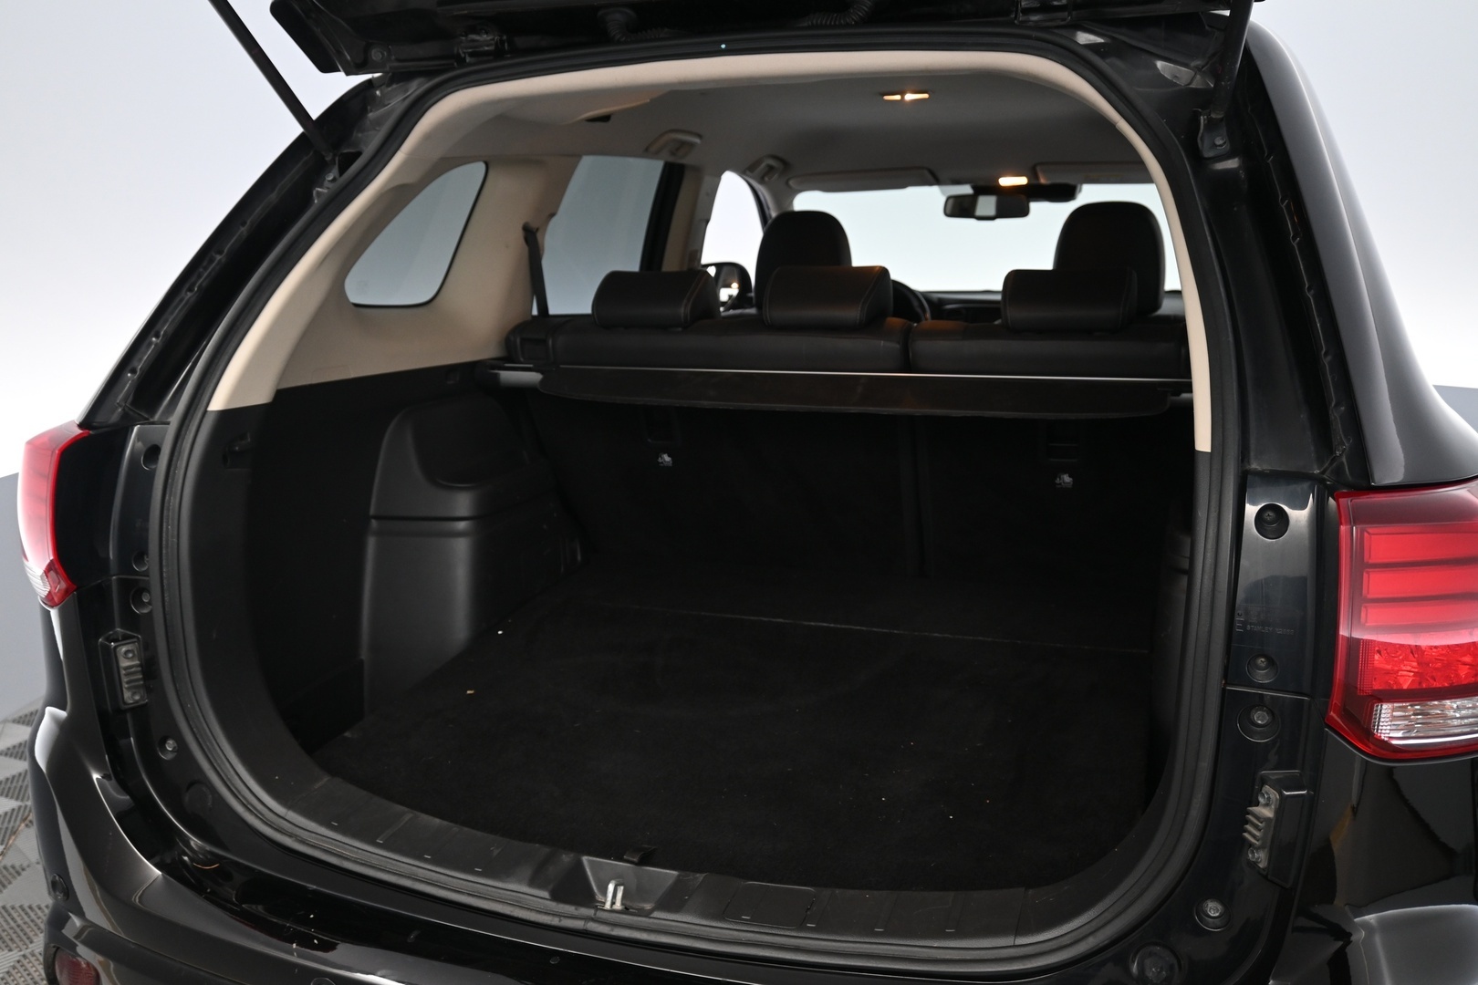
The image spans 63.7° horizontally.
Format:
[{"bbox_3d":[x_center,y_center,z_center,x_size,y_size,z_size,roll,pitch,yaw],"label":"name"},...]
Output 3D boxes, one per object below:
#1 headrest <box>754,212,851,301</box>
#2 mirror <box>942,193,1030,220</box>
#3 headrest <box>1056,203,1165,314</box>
[{"bbox_3d":[0.166,-0.578,2.989,0.250,0.245,0.130,3,15,19],"label":"headrest"},{"bbox_3d":[0.694,-0.804,3.351,0.250,0.073,0.045,7,16,31],"label":"mirror"},{"bbox_3d":[0.854,-0.540,2.748,0.250,0.245,0.130,3,15,19],"label":"headrest"}]

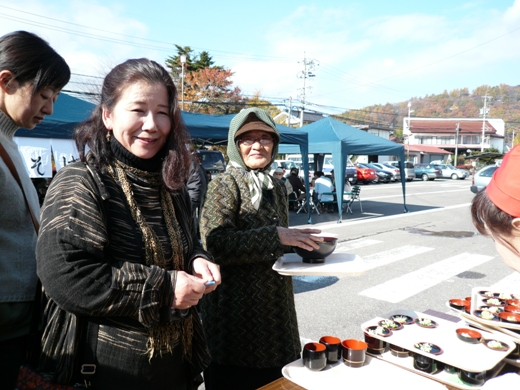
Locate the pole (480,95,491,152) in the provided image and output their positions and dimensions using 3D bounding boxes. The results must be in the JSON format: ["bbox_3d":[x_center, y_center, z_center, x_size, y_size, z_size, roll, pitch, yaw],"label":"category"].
[{"bbox_3d":[31.696,-8.457,59.540,1.500,11.600,0.600,-1,5,-24],"label":"pole"}]

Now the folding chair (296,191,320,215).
[{"bbox_3d":[1.338,0.138,11.621,0.550,0.740,0.500,5,6,37],"label":"folding chair"}]

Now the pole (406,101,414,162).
[{"bbox_3d":[14.682,-5.404,41.699,0.400,7.600,0.700,3,5,17],"label":"pole"}]

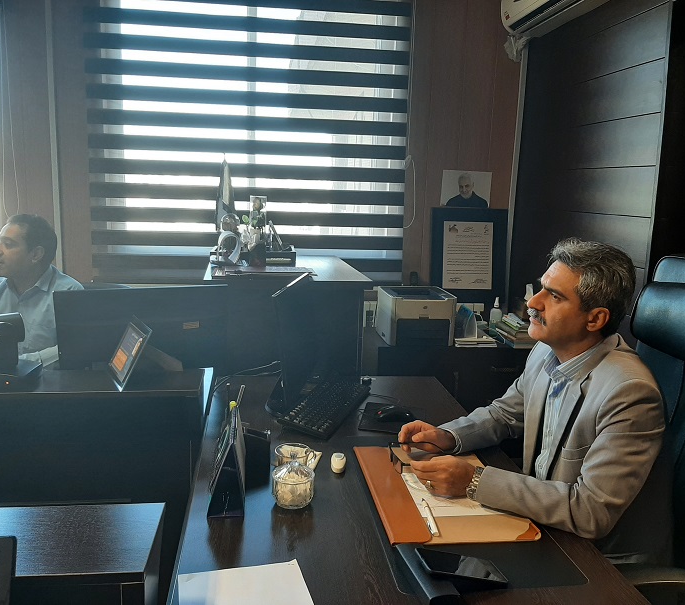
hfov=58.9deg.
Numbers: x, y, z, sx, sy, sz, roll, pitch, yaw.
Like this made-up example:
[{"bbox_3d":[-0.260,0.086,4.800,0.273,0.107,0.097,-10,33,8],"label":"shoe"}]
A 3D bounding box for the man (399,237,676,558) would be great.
[{"bbox_3d":[0.427,0.512,1.483,0.670,1.330,0.560,-2,11,-18],"label":"man"}]

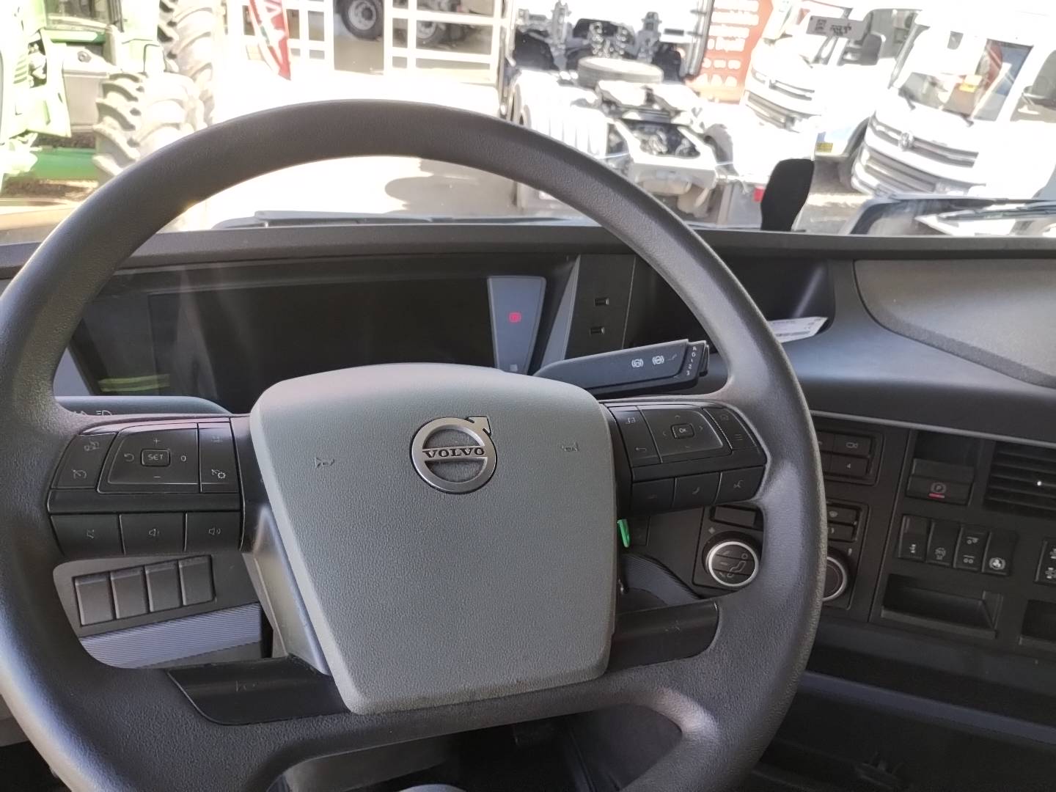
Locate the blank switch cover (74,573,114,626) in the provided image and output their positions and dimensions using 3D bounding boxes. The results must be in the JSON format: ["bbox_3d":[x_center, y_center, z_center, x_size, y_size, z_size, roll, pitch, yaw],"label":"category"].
[{"bbox_3d":[-0.308,0.143,0.609,0.021,0.040,0.010,-7,25,-24],"label":"blank switch cover"}]

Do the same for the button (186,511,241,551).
[{"bbox_3d":[-0.152,0.063,0.411,0.025,0.021,0.008,-1,20,-26],"label":"button"}]

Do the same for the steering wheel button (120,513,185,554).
[{"bbox_3d":[-0.175,0.062,0.399,0.028,0.022,0.008,-1,20,-26],"label":"steering wheel button"}]

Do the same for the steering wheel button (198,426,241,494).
[{"bbox_3d":[-0.155,0.031,0.425,0.017,0.008,0.045,5,45,-30],"label":"steering wheel button"}]

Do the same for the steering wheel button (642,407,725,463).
[{"bbox_3d":[0.090,0.021,0.505,0.040,0.008,0.042,-10,49,-10],"label":"steering wheel button"}]

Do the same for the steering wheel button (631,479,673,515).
[{"bbox_3d":[0.071,0.055,0.489,0.025,0.021,0.008,-3,20,-12],"label":"steering wheel button"}]

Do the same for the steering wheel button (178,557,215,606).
[{"bbox_3d":[-0.246,0.136,0.636,0.021,0.040,0.010,-7,25,-24],"label":"steering wheel button"}]

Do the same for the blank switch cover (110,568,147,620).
[{"bbox_3d":[-0.287,0.141,0.618,0.021,0.040,0.010,-7,25,-24],"label":"blank switch cover"}]

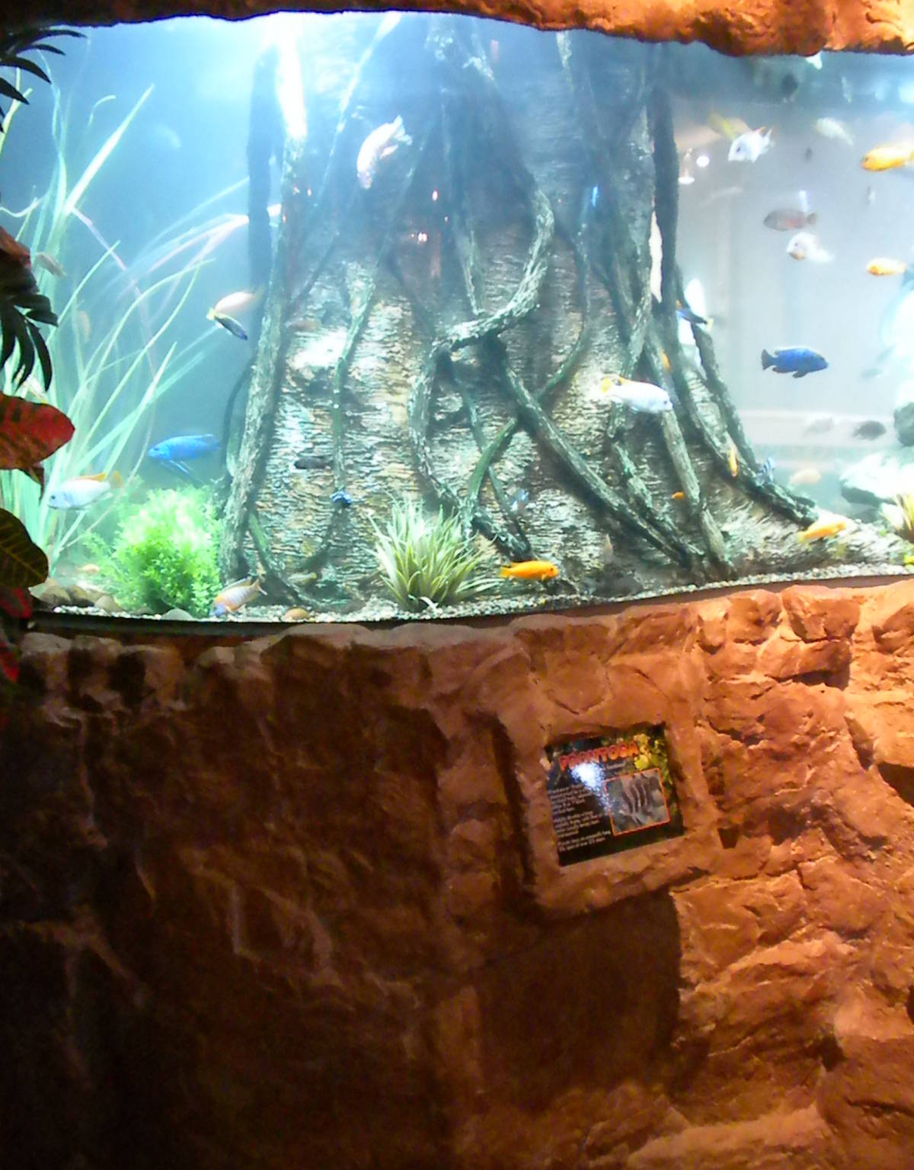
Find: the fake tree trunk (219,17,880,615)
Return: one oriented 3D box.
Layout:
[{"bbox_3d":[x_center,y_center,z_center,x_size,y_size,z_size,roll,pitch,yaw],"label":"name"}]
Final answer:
[{"bbox_3d":[0.174,-0.536,2.580,1.220,1.030,0.820,1,13,3],"label":"fake tree trunk"}]

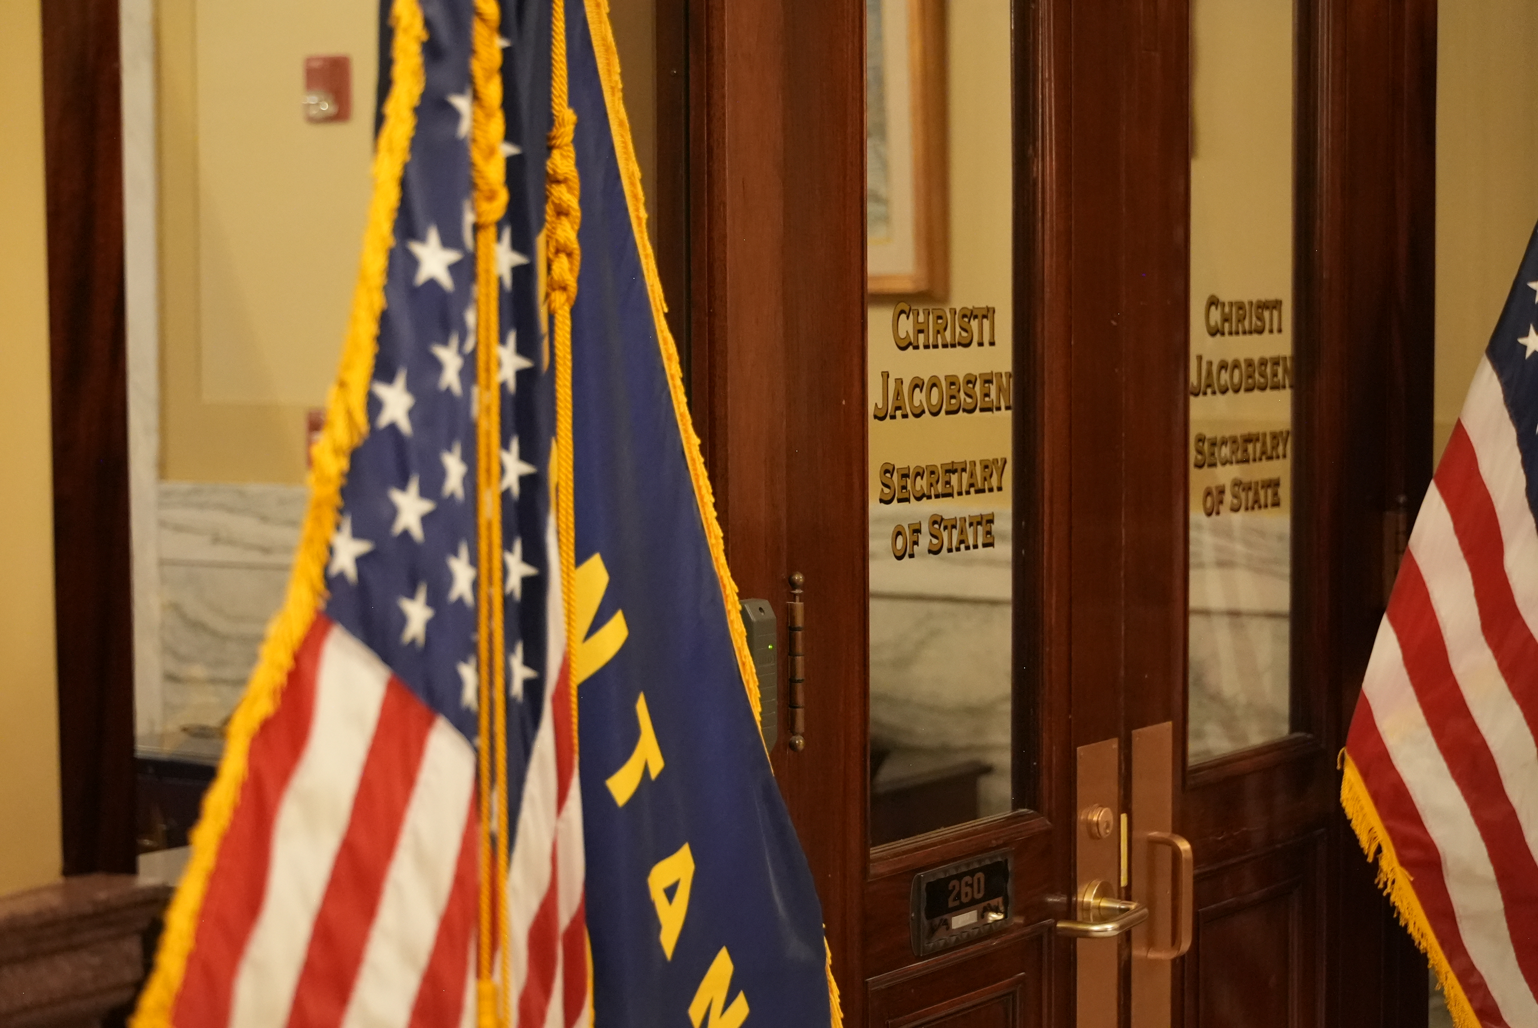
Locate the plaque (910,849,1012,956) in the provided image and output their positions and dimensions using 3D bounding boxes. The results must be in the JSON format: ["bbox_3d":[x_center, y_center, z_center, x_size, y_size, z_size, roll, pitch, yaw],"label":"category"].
[{"bbox_3d":[0.207,0.412,3.691,0.016,0.084,0.192,3,5,34],"label":"plaque"}]

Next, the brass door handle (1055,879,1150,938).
[{"bbox_3d":[0.377,0.445,3.894,0.072,0.054,0.139,3,5,34],"label":"brass door handle"}]

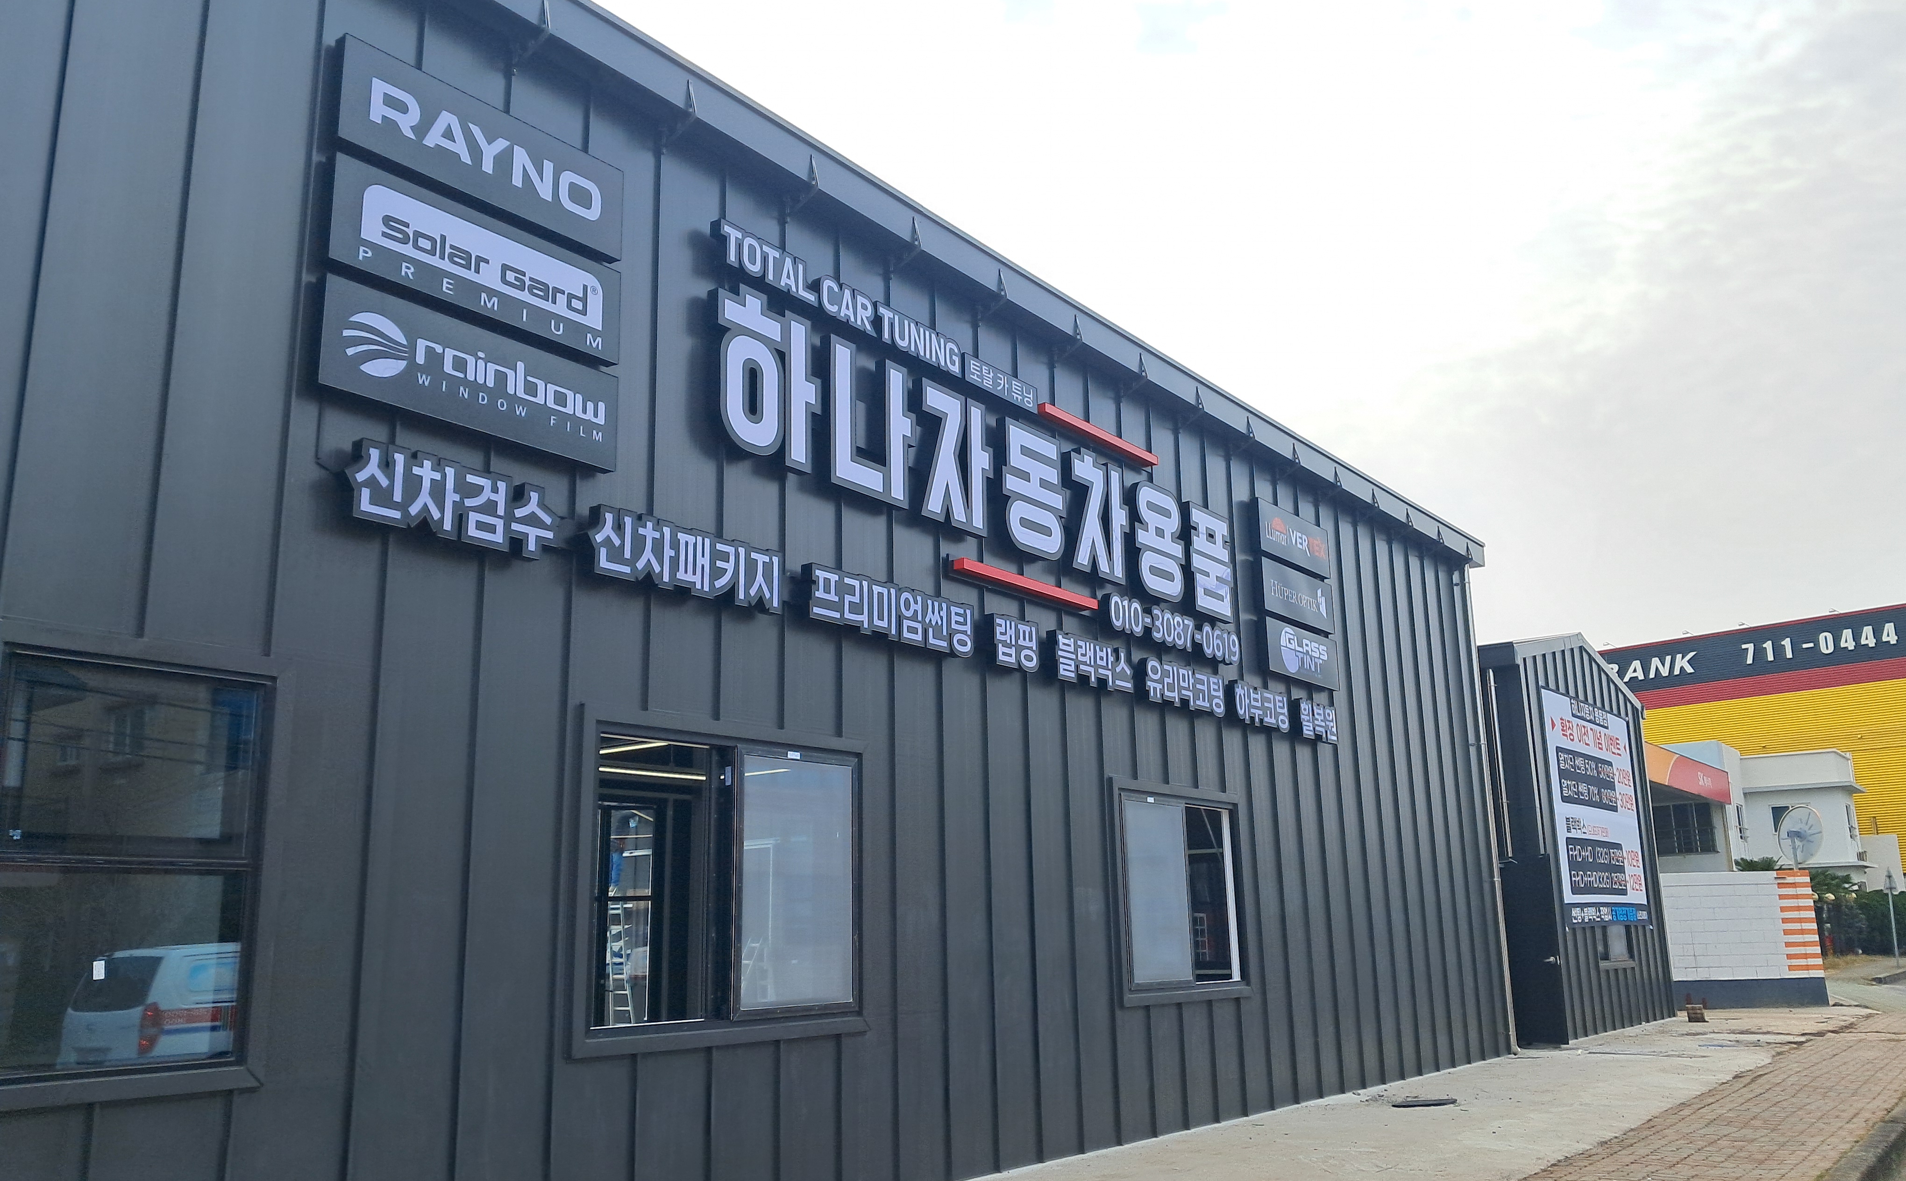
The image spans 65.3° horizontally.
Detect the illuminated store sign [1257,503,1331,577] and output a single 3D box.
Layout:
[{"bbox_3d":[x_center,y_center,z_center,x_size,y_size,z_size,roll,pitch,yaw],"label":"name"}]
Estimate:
[{"bbox_3d":[3.275,-0.477,14.332,0.080,0.498,1.590,-11,-16,36],"label":"illuminated store sign"}]

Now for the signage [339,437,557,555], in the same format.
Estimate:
[{"bbox_3d":[-2.247,-0.384,6.712,0.080,0.361,1.126,-11,-16,36],"label":"signage"}]

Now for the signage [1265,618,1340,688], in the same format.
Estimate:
[{"bbox_3d":[3.295,0.623,14.074,0.080,0.496,1.588,-11,-16,36],"label":"signage"}]

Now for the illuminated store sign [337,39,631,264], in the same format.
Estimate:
[{"bbox_3d":[-2.235,-2.080,7.169,0.080,0.504,1.590,-11,-16,36],"label":"illuminated store sign"}]

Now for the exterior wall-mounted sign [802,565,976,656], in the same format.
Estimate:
[{"bbox_3d":[-0.366,0.146,9.162,0.080,0.372,1.590,-11,-16,36],"label":"exterior wall-mounted sign"}]

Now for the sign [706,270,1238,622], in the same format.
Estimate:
[{"bbox_3d":[0.539,-0.735,10.636,0.080,1.030,6.219,-11,-16,36],"label":"sign"}]

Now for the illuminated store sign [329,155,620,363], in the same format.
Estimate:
[{"bbox_3d":[-2.222,-1.524,7.042,0.080,0.501,1.593,-11,-16,36],"label":"illuminated store sign"}]

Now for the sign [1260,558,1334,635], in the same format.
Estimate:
[{"bbox_3d":[3.284,0.075,14.202,0.080,0.507,1.582,-11,-16,36],"label":"sign"}]

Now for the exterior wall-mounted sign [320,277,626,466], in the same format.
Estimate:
[{"bbox_3d":[-2.209,-0.969,6.917,0.080,0.498,1.599,-11,-16,36],"label":"exterior wall-mounted sign"}]

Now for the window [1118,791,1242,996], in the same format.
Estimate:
[{"bbox_3d":[1.821,2.428,11.878,0.130,1.527,1.961,-11,-16,36],"label":"window"}]

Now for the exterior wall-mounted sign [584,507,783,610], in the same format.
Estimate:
[{"bbox_3d":[-1.399,-0.141,7.816,0.080,0.361,1.375,-11,-16,36],"label":"exterior wall-mounted sign"}]

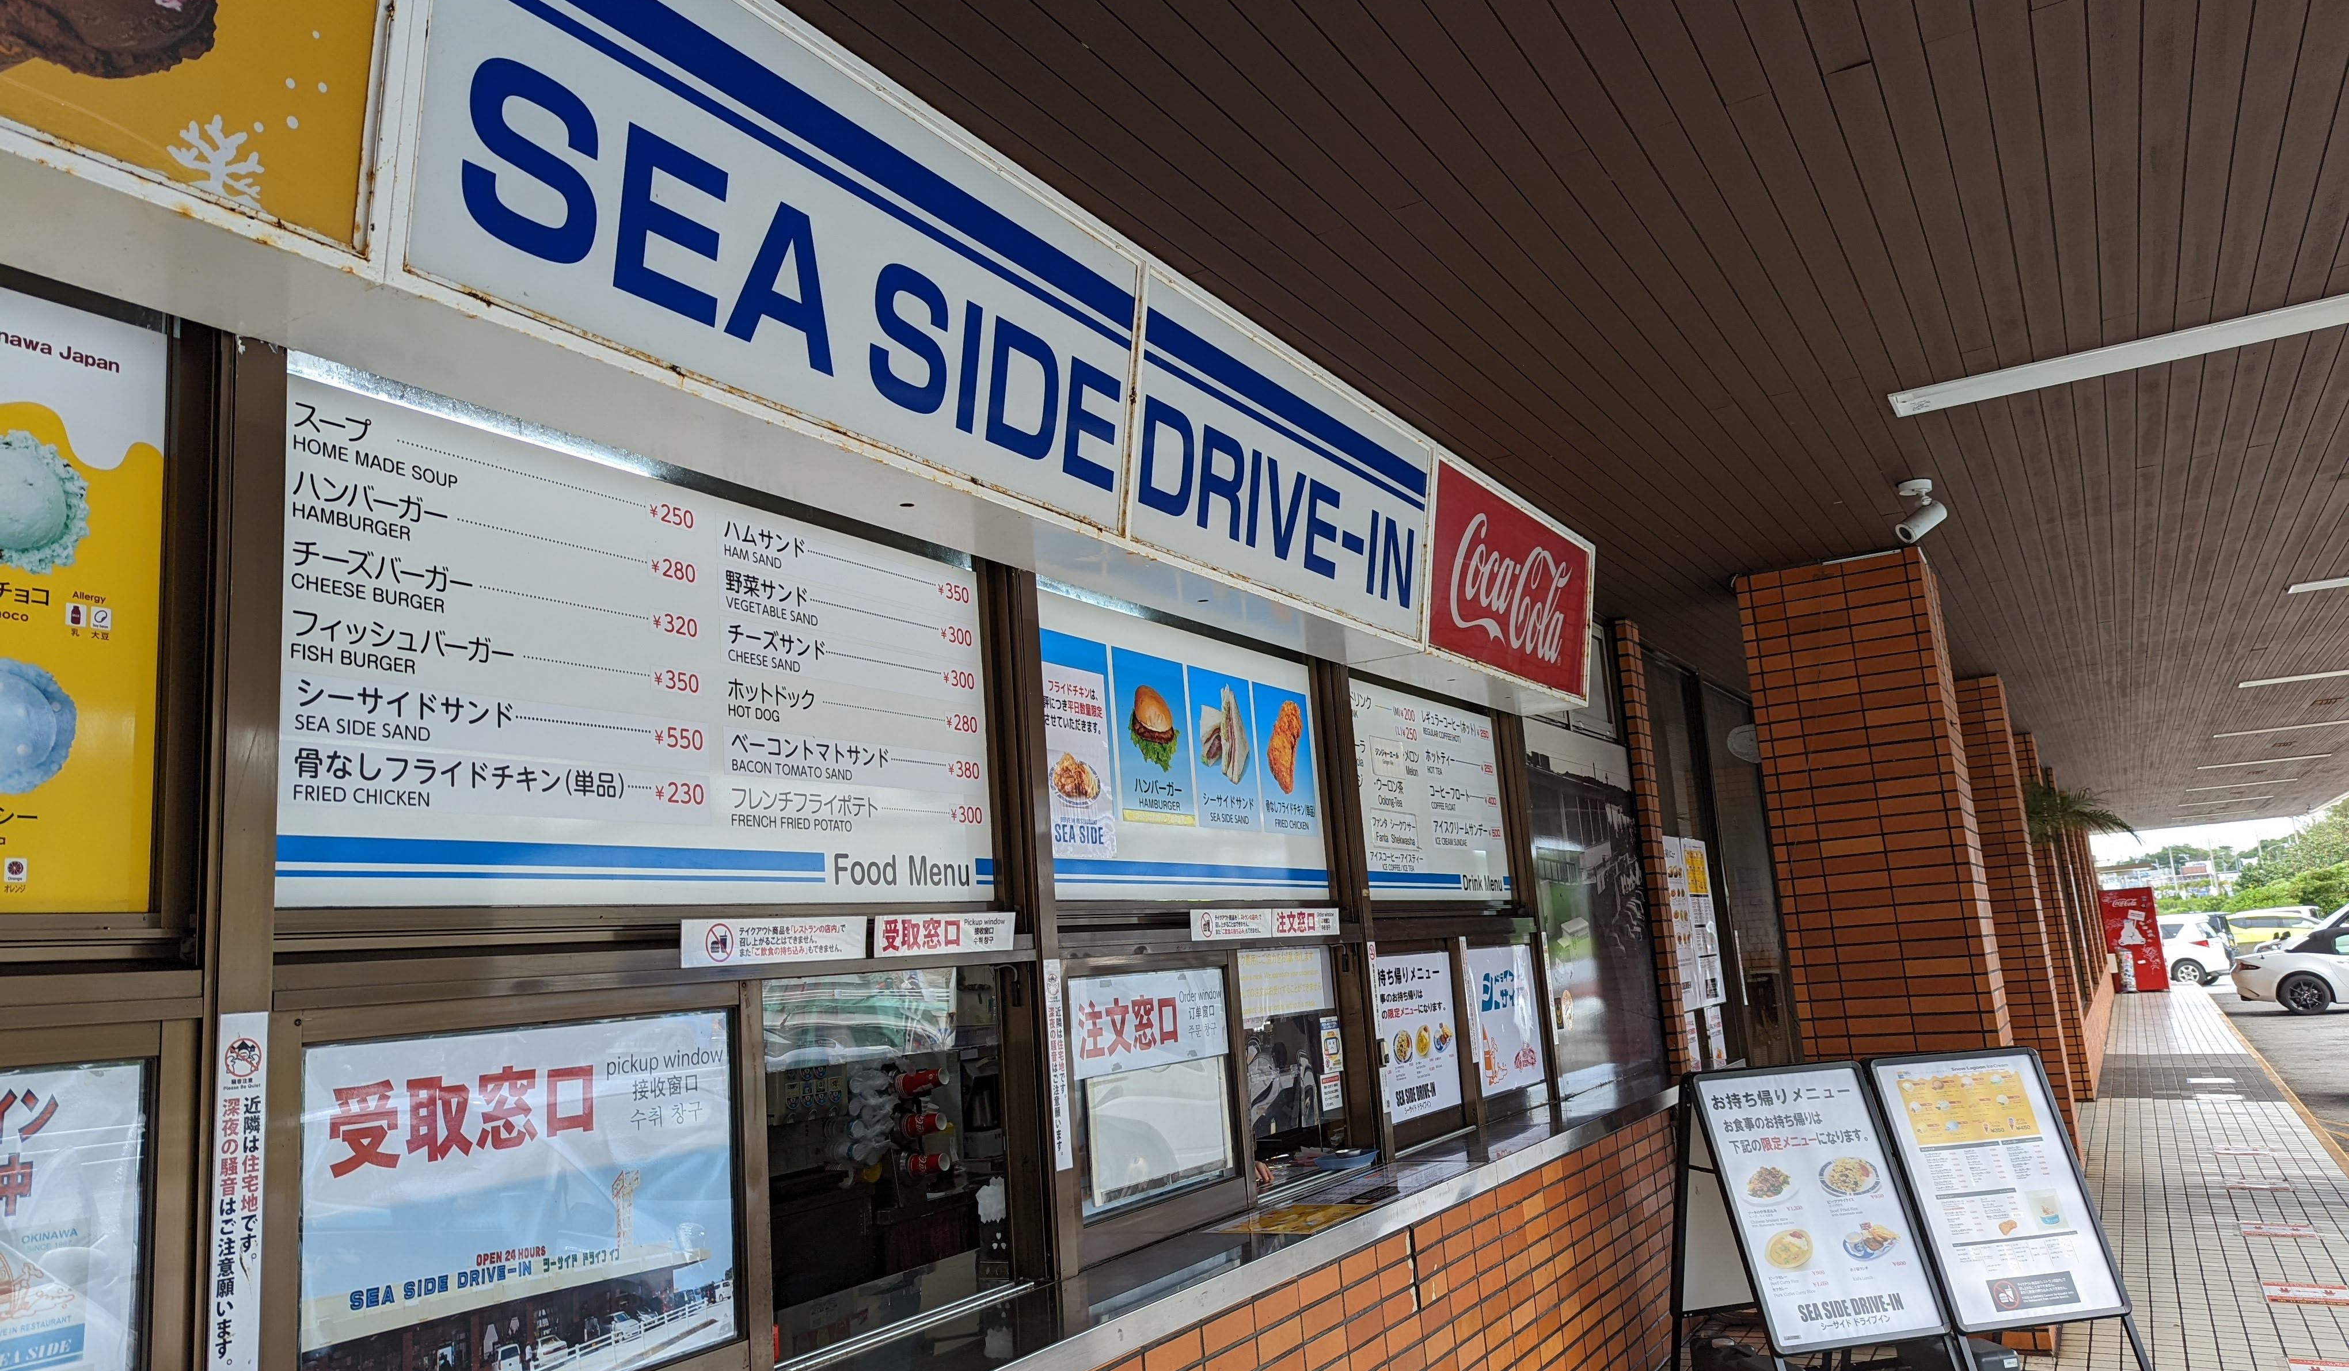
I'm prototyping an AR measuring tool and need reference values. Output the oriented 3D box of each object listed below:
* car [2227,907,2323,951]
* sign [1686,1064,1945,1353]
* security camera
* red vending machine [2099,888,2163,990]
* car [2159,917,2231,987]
[{"bbox_3d":[39.252,8.843,58.000,4.200,1.500,1.700,-10,-11,29],"label":"car"},{"bbox_3d":[2.169,1.735,5.483,0.600,0.865,0.025,-2,-28,-12],"label":"sign"},{"bbox_3d":[2.537,-0.598,5.561,0.180,0.195,0.110,-3,-10,-6],"label":"security camera"},{"bbox_3d":[17.580,4.660,29.854,0.800,1.830,1.100,-10,-11,29],"label":"red vending machine"},{"bbox_3d":[21.037,5.934,36.023,1.710,1.530,3.980,4,-13,-41],"label":"car"}]

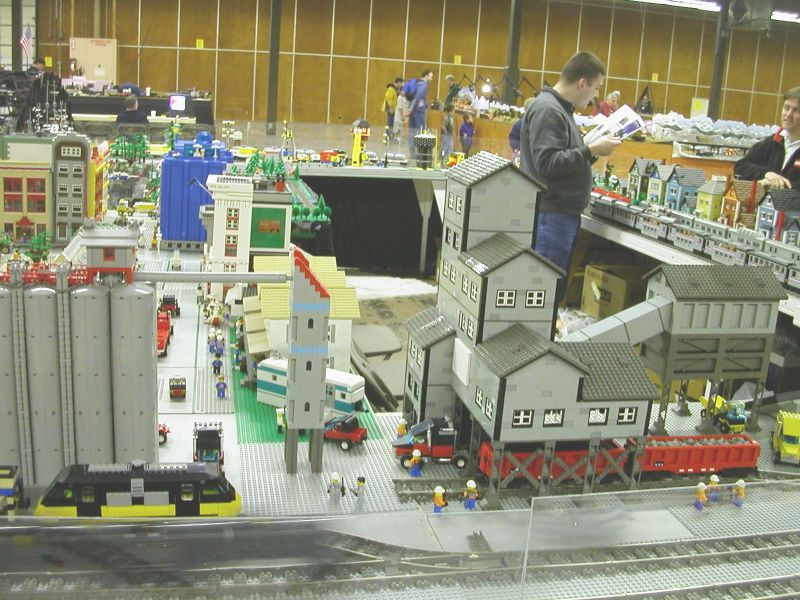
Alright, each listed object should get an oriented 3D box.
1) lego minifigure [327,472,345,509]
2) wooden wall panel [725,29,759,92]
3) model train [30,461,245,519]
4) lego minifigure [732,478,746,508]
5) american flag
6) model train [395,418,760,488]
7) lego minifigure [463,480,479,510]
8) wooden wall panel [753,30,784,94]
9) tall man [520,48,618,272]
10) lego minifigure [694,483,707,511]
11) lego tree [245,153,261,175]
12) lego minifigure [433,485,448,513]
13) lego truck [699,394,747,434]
[{"bbox_3d":[-0.093,0.274,1.235,0.025,0.046,0.017,5,14,5],"label":"lego minifigure"},{"bbox_3d":[12.199,-8.543,30.500,1.220,2.380,0.040,1,14,-13],"label":"wooden wall panel"},{"bbox_3d":[-0.341,0.250,1.128,0.261,0.084,0.052,1,14,-11],"label":"model train"},{"bbox_3d":[0.512,0.292,1.290,0.018,0.044,0.024,3,14,-4],"label":"lego minifigure"},{"bbox_3d":[-5.248,-3.628,12.000,0.190,0.480,0.100,1,14,-11],"label":"american flag"},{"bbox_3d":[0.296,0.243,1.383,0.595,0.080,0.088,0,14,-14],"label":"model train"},{"bbox_3d":[0.104,0.285,1.249,0.024,0.043,0.016,-2,15,-21],"label":"lego minifigure"},{"bbox_3d":[13.371,-8.581,30.907,1.220,2.440,0.050,1,14,-13],"label":"wooden wall panel"},{"bbox_3d":[0.811,-0.379,4.300,0.460,1.690,0.550,4,14,-1],"label":"tall man"},{"bbox_3d":[0.448,0.293,1.275,0.018,0.044,0.024,6,14,7],"label":"lego minifigure"},{"bbox_3d":[-0.394,-0.373,2.309,0.036,0.066,0.036,1,14,-13],"label":"lego tree"},{"bbox_3d":[0.059,0.288,1.221,0.016,0.043,0.024,1,14,-13],"label":"lego minifigure"},{"bbox_3d":[0.622,0.215,1.647,0.052,0.055,0.105,-1,15,-18],"label":"lego truck"}]

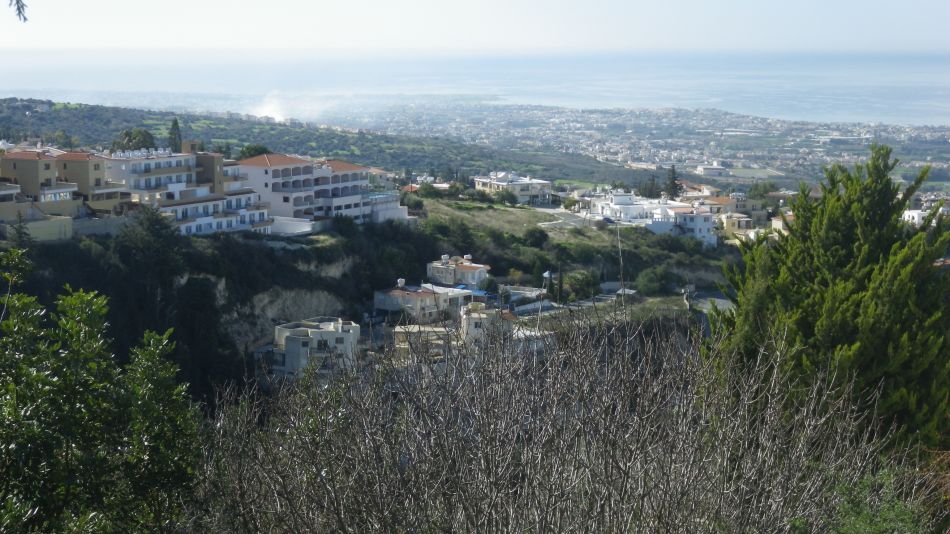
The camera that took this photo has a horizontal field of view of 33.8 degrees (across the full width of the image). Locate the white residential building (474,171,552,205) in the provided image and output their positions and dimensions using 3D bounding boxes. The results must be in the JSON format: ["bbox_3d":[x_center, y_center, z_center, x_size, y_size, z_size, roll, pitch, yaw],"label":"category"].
[{"bbox_3d":[10.156,-21.197,425.876,14.469,8.200,15.975,-5,10,-34],"label":"white residential building"}]

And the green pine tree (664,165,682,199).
[{"bbox_3d":[58.446,-24.507,460.842,5.303,11.500,5.303,0,8,0],"label":"green pine tree"}]

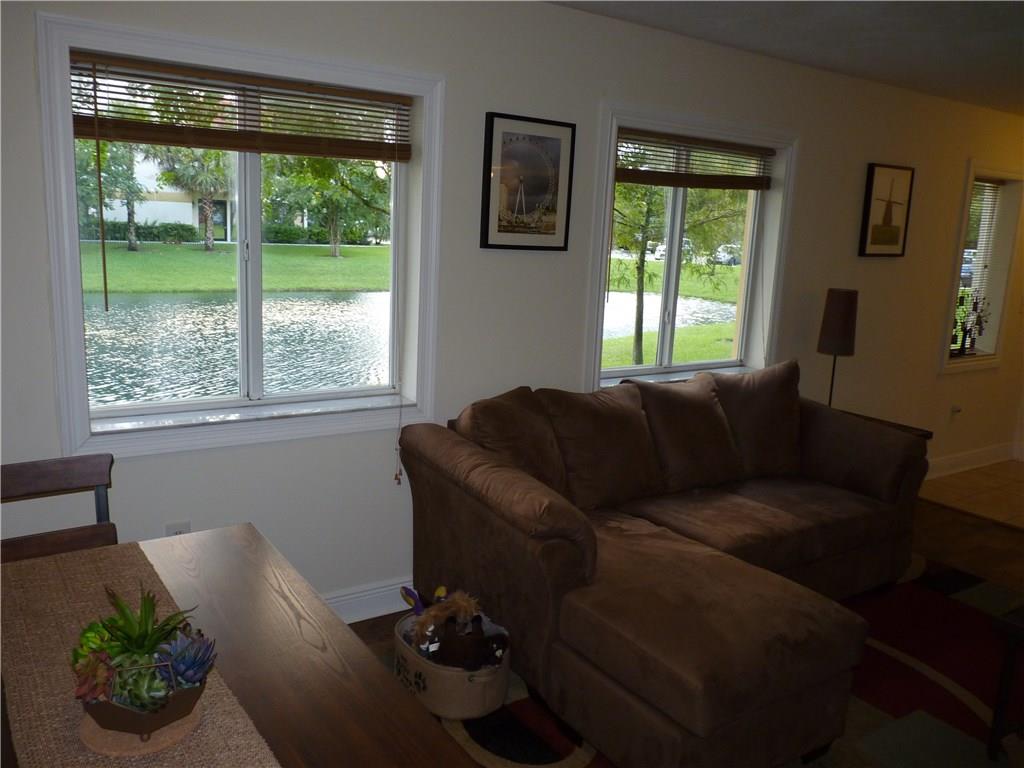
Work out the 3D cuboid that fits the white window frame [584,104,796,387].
[{"bbox_3d":[0.866,-0.597,3.908,1.280,1.325,0.150,-4,13,-32],"label":"white window frame"}]

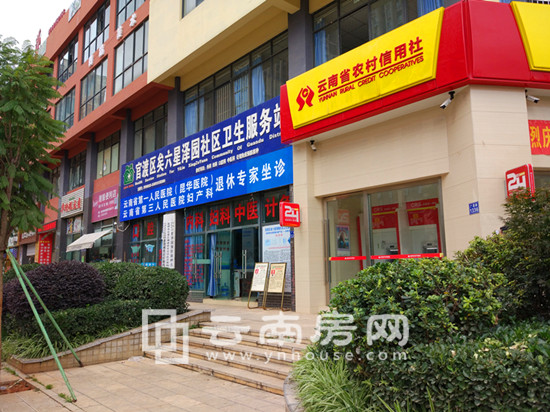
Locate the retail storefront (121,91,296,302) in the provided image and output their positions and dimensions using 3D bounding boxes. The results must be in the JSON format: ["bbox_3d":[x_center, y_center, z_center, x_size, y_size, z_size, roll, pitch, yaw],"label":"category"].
[{"bbox_3d":[-3.116,0.455,15.736,0.900,5.778,11.074,7,-11,-41],"label":"retail storefront"}]

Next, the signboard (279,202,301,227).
[{"bbox_3d":[0.391,0.240,11.179,0.595,0.593,0.129,7,-11,-41],"label":"signboard"}]

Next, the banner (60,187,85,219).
[{"bbox_3d":[-11.468,-0.100,25.100,0.120,1.310,3.948,7,-11,-41],"label":"banner"}]

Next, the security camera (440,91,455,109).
[{"bbox_3d":[3.287,-2.030,8.474,0.260,0.310,0.100,-7,-11,37],"label":"security camera"}]

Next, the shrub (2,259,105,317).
[{"bbox_3d":[-4.652,1.811,9.333,2.000,1.360,2.120,7,-11,-41],"label":"shrub"}]

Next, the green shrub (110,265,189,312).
[{"bbox_3d":[-2.845,1.905,10.086,1.500,1.080,1.700,6,-10,-41],"label":"green shrub"}]

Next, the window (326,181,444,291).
[{"bbox_3d":[2.419,1.001,10.340,0.150,2.793,3.207,7,-11,-41],"label":"window"}]

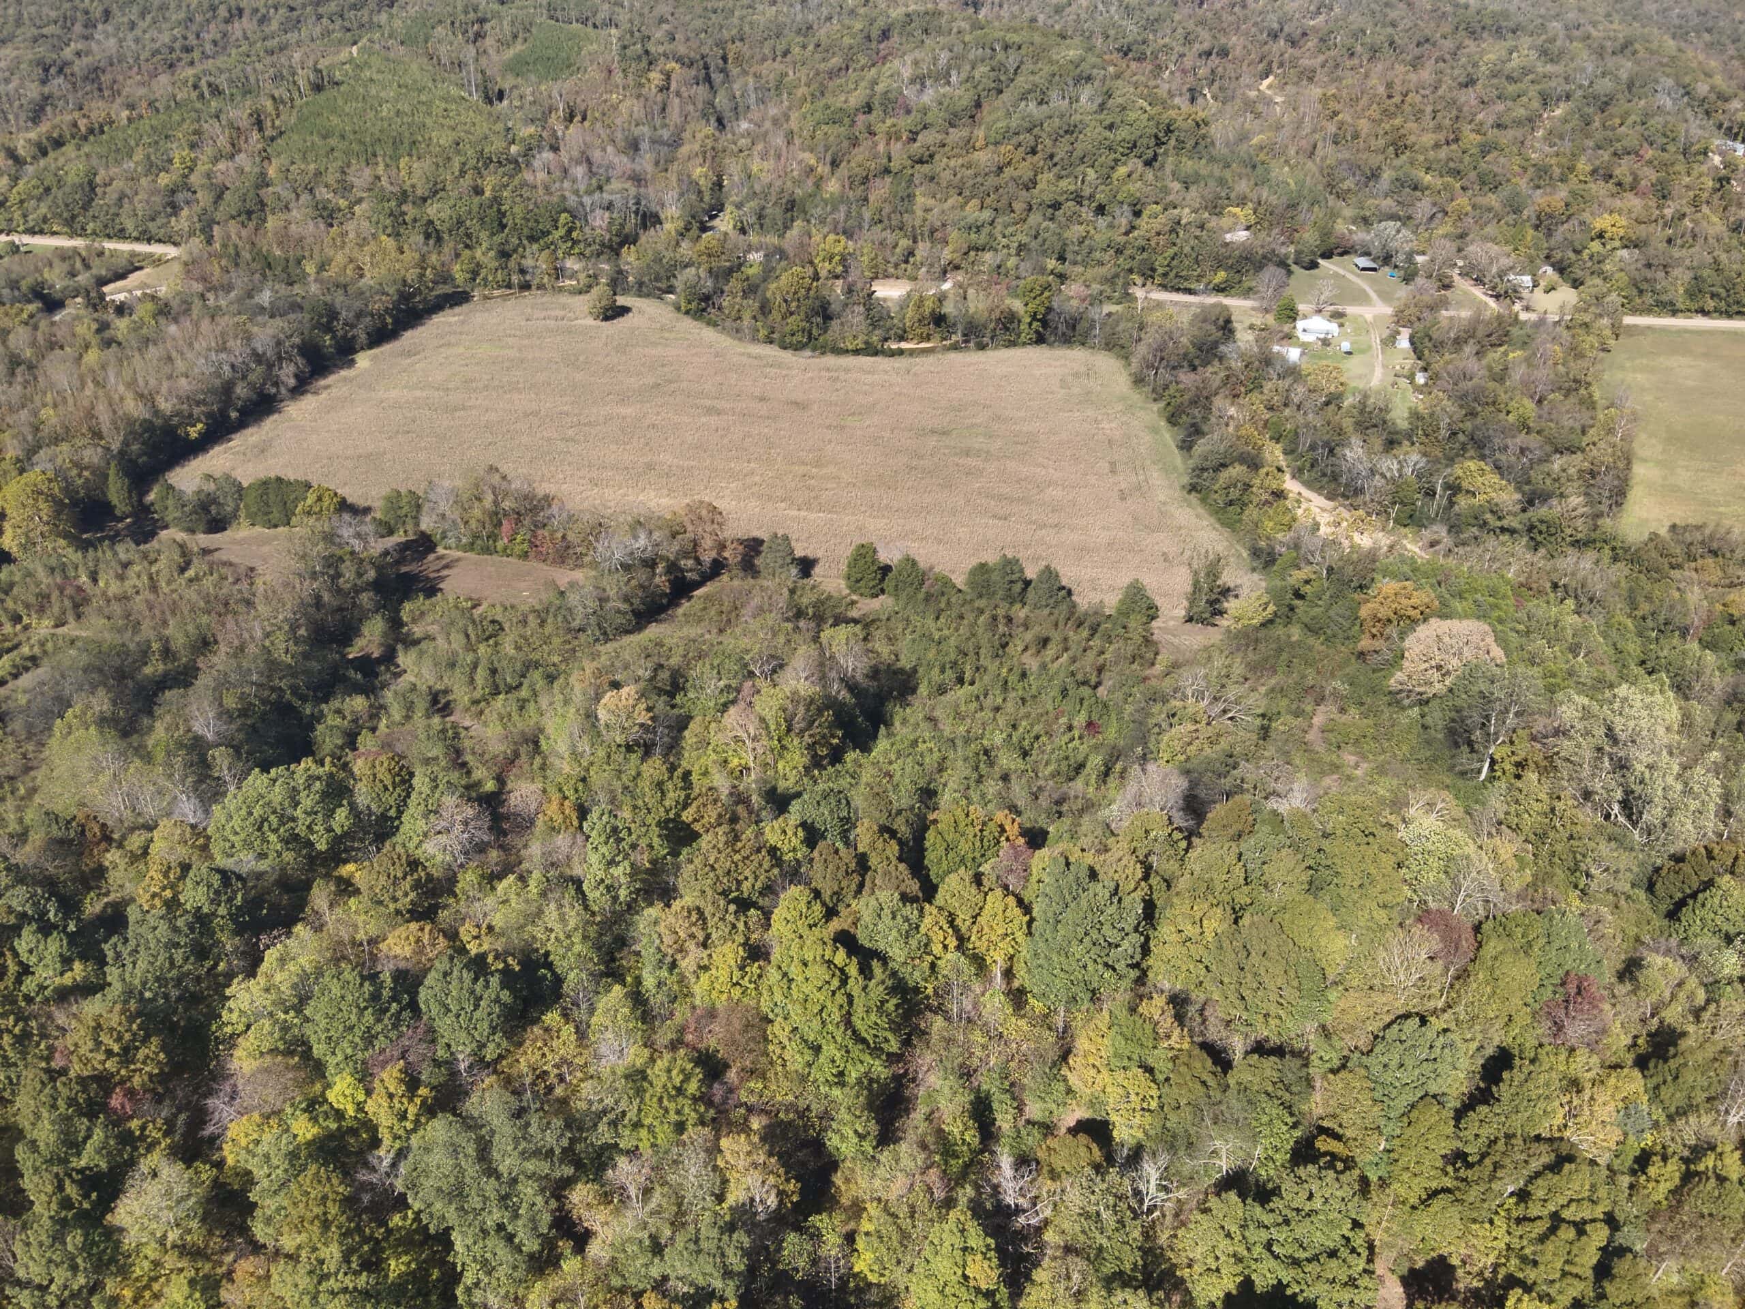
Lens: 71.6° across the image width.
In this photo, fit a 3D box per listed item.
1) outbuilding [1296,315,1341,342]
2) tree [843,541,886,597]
[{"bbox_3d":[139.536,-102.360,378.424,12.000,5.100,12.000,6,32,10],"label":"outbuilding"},{"bbox_3d":[-1.467,-17.055,233.957,7.426,10.600,7.426,0,32,0],"label":"tree"}]

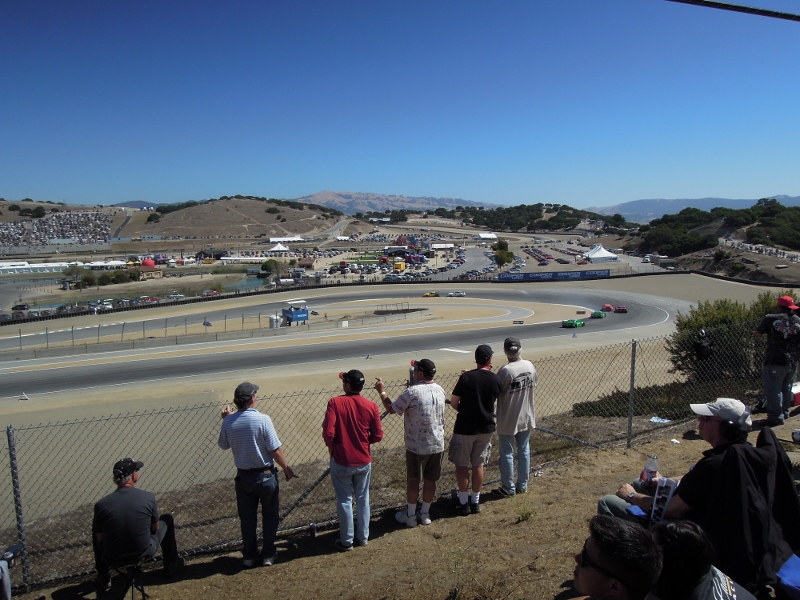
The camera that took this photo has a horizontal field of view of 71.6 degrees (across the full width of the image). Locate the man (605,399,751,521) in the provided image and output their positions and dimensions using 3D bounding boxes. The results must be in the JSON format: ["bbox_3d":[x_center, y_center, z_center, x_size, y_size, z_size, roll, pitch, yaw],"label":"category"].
[{"bbox_3d":[1.440,1.050,2.960,0.840,1.200,0.580,7,11,43],"label":"man"}]

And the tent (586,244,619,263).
[{"bbox_3d":[94.500,-21.900,260.000,12.800,7.000,16.500,1,8,9],"label":"tent"}]

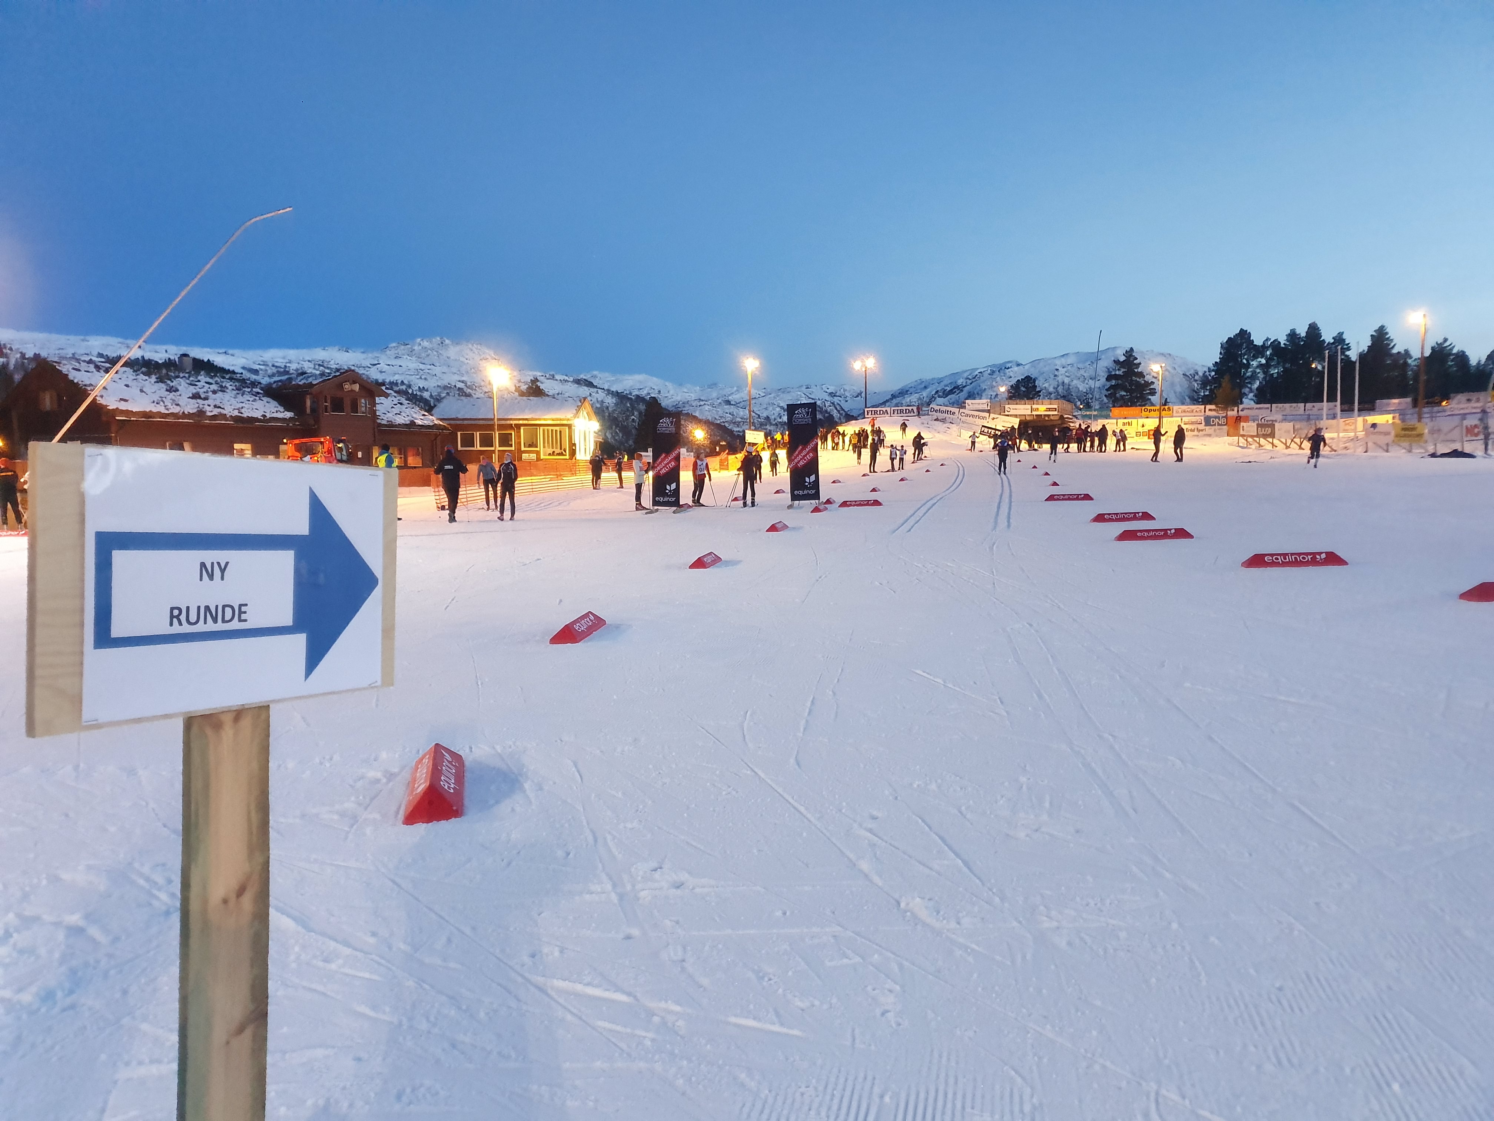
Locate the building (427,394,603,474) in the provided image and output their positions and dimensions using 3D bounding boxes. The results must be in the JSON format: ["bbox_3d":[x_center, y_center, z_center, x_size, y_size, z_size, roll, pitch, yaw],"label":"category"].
[{"bbox_3d":[-14.750,-8.050,72.800,9.000,5.000,8.000,-1,6,-2],"label":"building"}]

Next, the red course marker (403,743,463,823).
[{"bbox_3d":[-1.614,1.131,5.800,0.285,0.150,1.170,-4,6,-13],"label":"red course marker"}]

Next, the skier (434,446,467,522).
[{"bbox_3d":[-7.333,-1.887,27.700,0.750,1.870,0.550,0,5,0],"label":"skier"}]

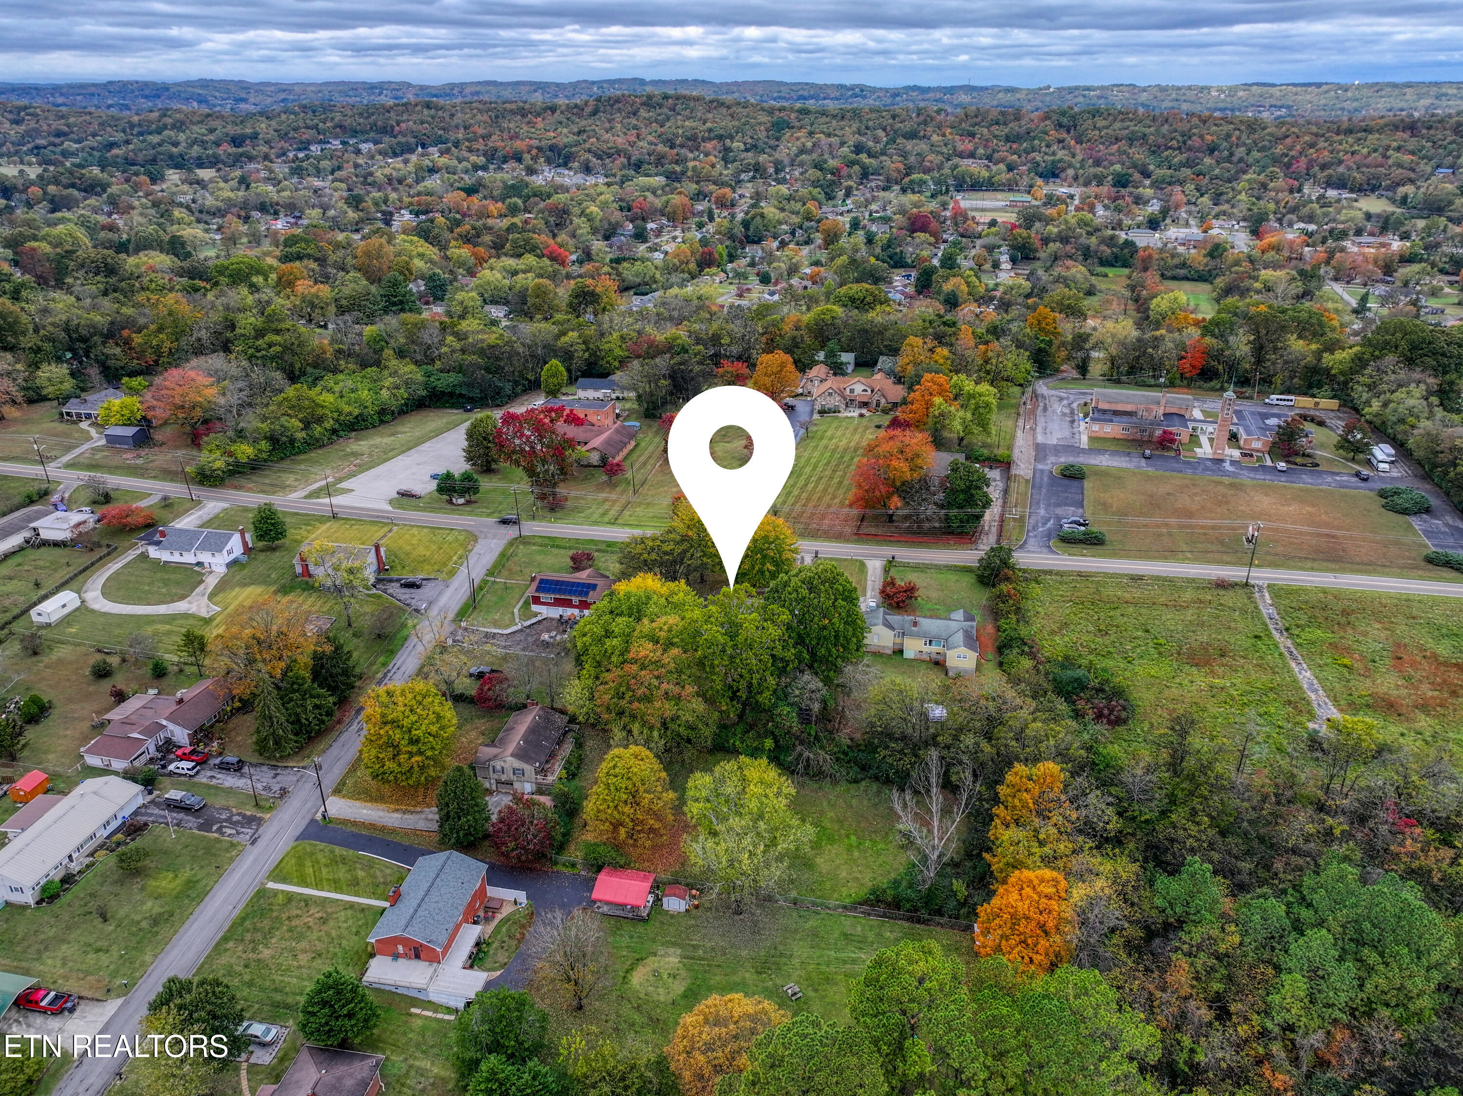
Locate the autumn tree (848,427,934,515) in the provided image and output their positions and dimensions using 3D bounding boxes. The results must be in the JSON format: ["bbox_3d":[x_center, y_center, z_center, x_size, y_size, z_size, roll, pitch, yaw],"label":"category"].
[{"bbox_3d":[33.260,-15.390,212.140,17.980,19.080,17.980,0,25,0],"label":"autumn tree"}]

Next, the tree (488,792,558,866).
[{"bbox_3d":[-27.300,37.395,133.526,8.800,8.500,8.800,0,25,0],"label":"tree"}]

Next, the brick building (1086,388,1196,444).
[{"bbox_3d":[111.275,-36.699,277.498,26.500,9.300,21.500,5,25,11],"label":"brick building"}]

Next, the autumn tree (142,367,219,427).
[{"bbox_3d":[-150.526,-40.125,276.931,18.800,16.000,18.800,0,25,0],"label":"autumn tree"}]

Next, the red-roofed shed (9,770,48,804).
[{"bbox_3d":[-101.578,34.328,146.783,3.194,3.000,3.649,4,25,9],"label":"red-roofed shed"}]

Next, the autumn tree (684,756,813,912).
[{"bbox_3d":[1.592,34.306,118.520,15.000,20.800,15.000,0,25,0],"label":"autumn tree"}]

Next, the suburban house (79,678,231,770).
[{"bbox_3d":[-86.886,26.071,152.779,15.500,5.200,19.000,4,25,9],"label":"suburban house"}]

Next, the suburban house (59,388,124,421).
[{"bbox_3d":[-173.550,-39.500,280.460,13.500,5.600,14.500,5,25,12],"label":"suburban house"}]

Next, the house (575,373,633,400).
[{"bbox_3d":[-39.922,-53.182,333.068,19.752,6.400,12.000,3,25,6],"label":"house"}]

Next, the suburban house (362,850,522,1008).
[{"bbox_3d":[-34.380,45.590,122.550,14.690,6.300,17.870,4,25,8],"label":"suburban house"}]

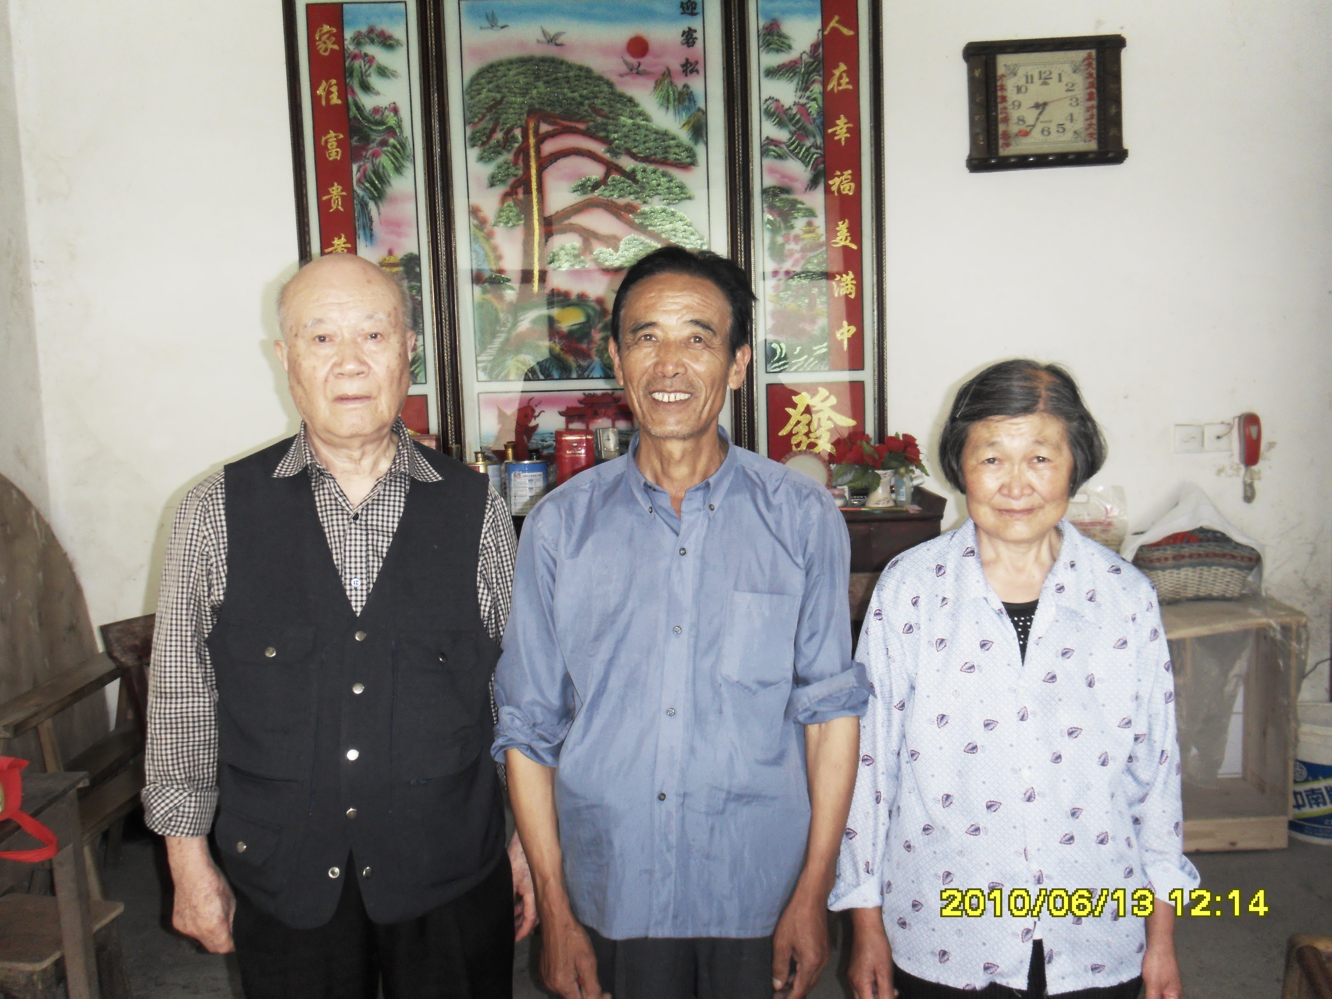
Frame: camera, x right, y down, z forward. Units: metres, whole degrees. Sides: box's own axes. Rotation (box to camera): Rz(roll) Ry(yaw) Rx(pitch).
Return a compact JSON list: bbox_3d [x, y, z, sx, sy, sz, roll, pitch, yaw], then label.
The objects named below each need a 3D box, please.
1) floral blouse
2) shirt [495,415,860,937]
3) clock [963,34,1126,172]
[{"bbox_3d":[0.459,0.328,1.940,0.470,0.595,0.260,-1,7,8],"label":"floral blouse"},{"bbox_3d":[0.023,0.239,1.960,0.490,0.650,0.270,-1,7,4],"label":"shirt"},{"bbox_3d":[1.130,-1.178,4.349,0.475,0.380,0.055,-3,7,0],"label":"clock"}]

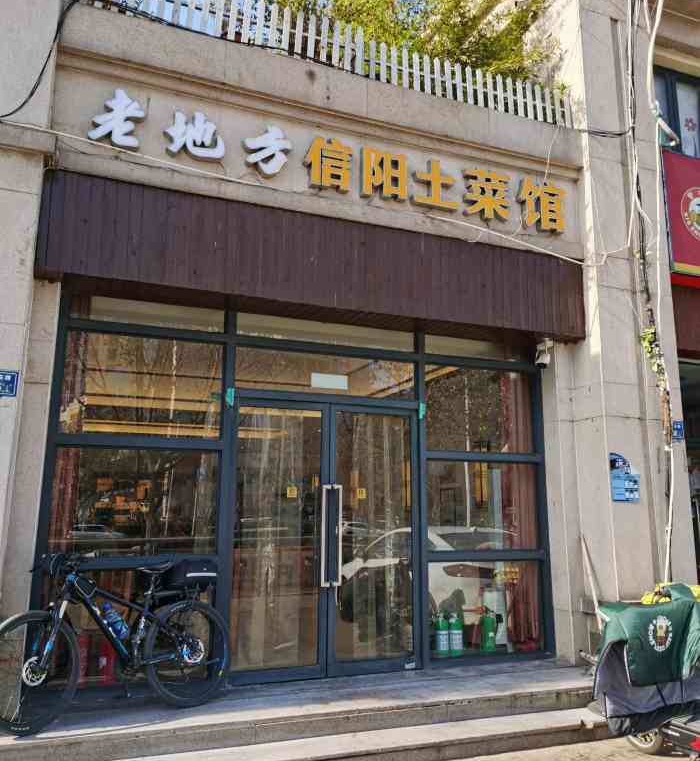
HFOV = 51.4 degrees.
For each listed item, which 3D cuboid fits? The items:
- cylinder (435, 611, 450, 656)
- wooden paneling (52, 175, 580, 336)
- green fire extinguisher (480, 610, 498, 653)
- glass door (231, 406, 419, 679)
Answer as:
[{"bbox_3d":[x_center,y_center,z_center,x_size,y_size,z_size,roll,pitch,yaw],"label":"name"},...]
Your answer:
[{"bbox_3d":[0.855,2.351,6.723,0.130,0.424,0.130,0,-11,0],"label":"cylinder"},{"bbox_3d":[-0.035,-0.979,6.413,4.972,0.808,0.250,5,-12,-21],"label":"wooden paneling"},{"bbox_3d":[1.319,2.409,6.931,0.145,0.446,0.145,1,-12,-6],"label":"green fire extinguisher"},{"bbox_3d":[-0.188,1.322,6.166,1.625,2.233,0.080,5,-12,-21],"label":"glass door"}]

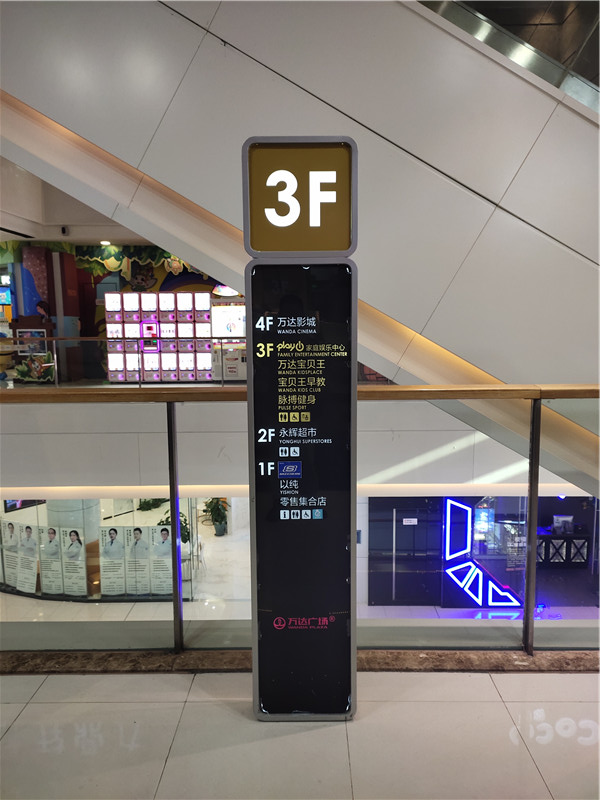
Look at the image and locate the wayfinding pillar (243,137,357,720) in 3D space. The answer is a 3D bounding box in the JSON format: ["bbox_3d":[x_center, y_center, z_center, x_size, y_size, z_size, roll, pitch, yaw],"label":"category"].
[{"bbox_3d":[0.008,0.165,1.871,0.376,2.022,0.130,-1,8,-1],"label":"wayfinding pillar"}]

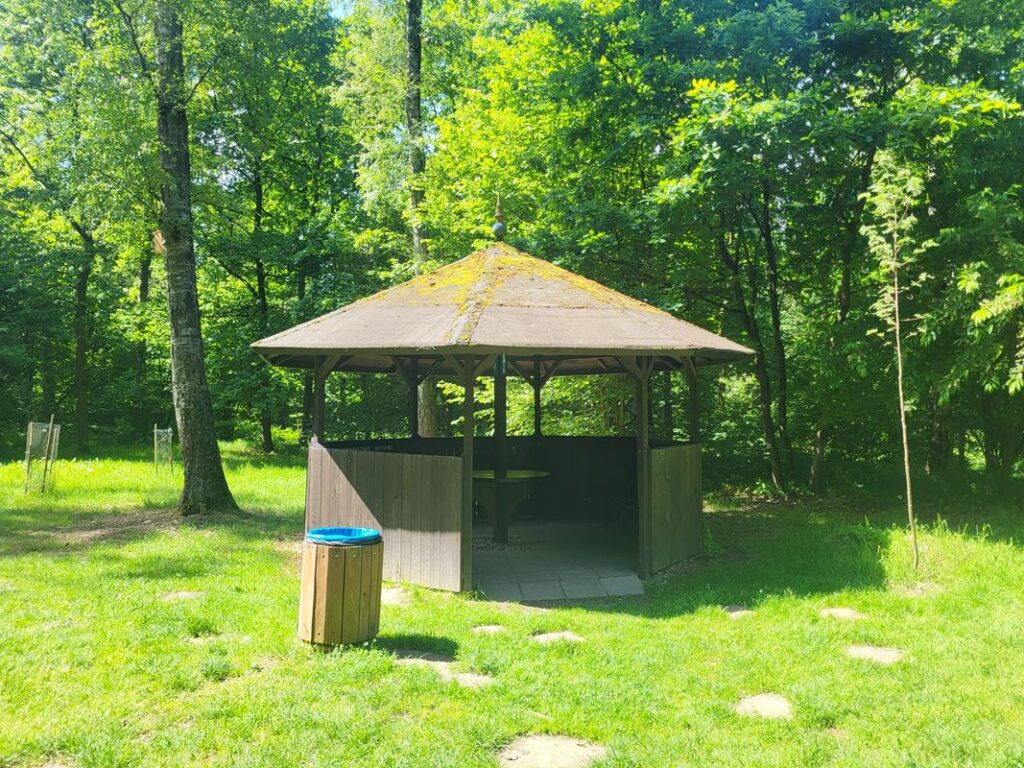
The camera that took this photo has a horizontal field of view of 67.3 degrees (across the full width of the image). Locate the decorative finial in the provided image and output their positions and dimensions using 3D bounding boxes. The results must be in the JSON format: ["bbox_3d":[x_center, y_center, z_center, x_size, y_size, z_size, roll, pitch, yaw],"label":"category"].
[{"bbox_3d":[-0.150,-1.892,8.714,0.160,0.558,0.160,0,-1,-15],"label":"decorative finial"}]

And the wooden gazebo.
[{"bbox_3d":[-0.114,0.096,8.673,5.151,3.419,5.151,0,-1,-15],"label":"wooden gazebo"}]

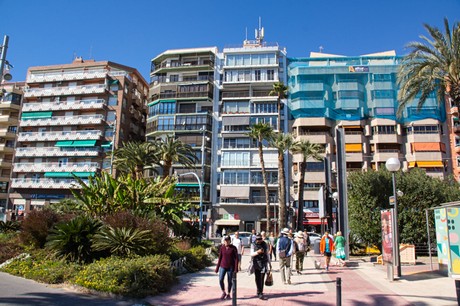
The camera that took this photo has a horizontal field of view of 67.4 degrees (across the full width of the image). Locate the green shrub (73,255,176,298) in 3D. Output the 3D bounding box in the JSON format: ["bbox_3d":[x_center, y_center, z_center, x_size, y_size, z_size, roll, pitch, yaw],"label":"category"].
[{"bbox_3d":[-3.104,3.641,10.457,2.700,0.950,2.000,1,-12,0],"label":"green shrub"}]

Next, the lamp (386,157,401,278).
[{"bbox_3d":[6.860,2.583,14.197,0.600,4.900,0.600,1,-12,0],"label":"lamp"}]

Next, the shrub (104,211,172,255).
[{"bbox_3d":[-3.454,3.235,13.101,2.400,2.050,2.000,1,-12,0],"label":"shrub"}]

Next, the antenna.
[{"bbox_3d":[5.875,-23.623,66.400,1.400,6.000,1.200,1,-12,0],"label":"antenna"}]

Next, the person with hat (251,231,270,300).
[{"bbox_3d":[0.813,3.000,9.184,0.560,1.680,0.450,2,-12,-3],"label":"person with hat"}]

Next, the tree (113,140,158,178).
[{"bbox_3d":[-7.310,3.314,27.992,4.200,8.830,4.200,1,-12,0],"label":"tree"}]

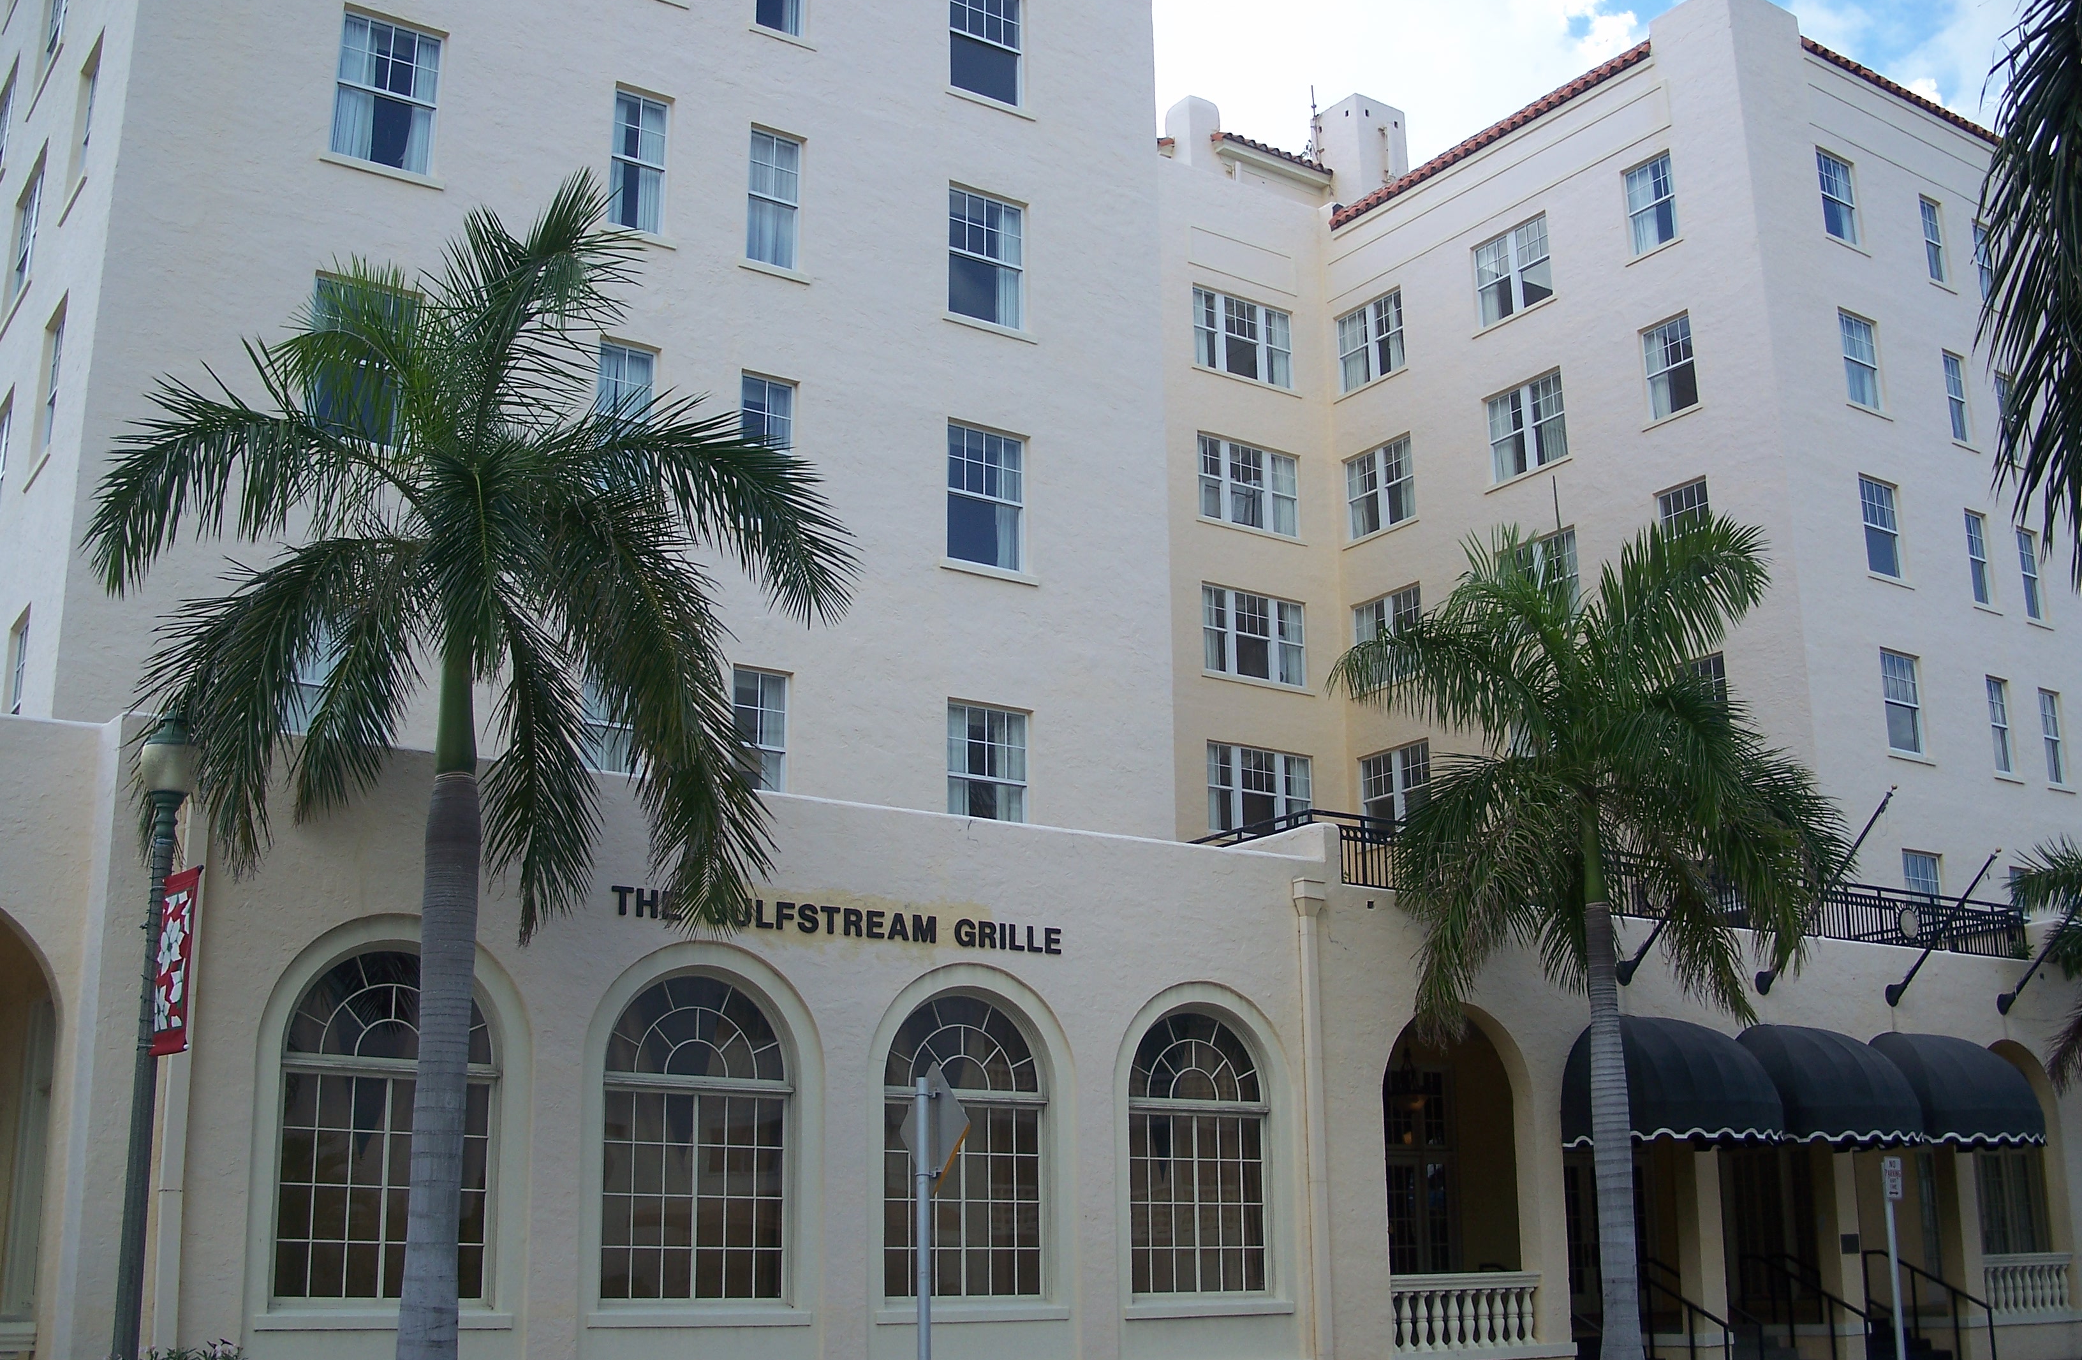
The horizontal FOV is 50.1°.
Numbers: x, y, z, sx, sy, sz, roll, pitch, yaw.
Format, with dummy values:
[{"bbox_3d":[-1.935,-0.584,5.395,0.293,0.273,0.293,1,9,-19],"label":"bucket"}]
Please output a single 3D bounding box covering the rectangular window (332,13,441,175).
[{"bbox_3d":[-7.340,-6.576,24.991,1.200,1.820,0.150,10,-18,-33],"label":"rectangular window"}]

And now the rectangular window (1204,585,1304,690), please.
[{"bbox_3d":[4.182,-0.869,44.011,2.569,1.740,0.150,9,-18,-34],"label":"rectangular window"}]

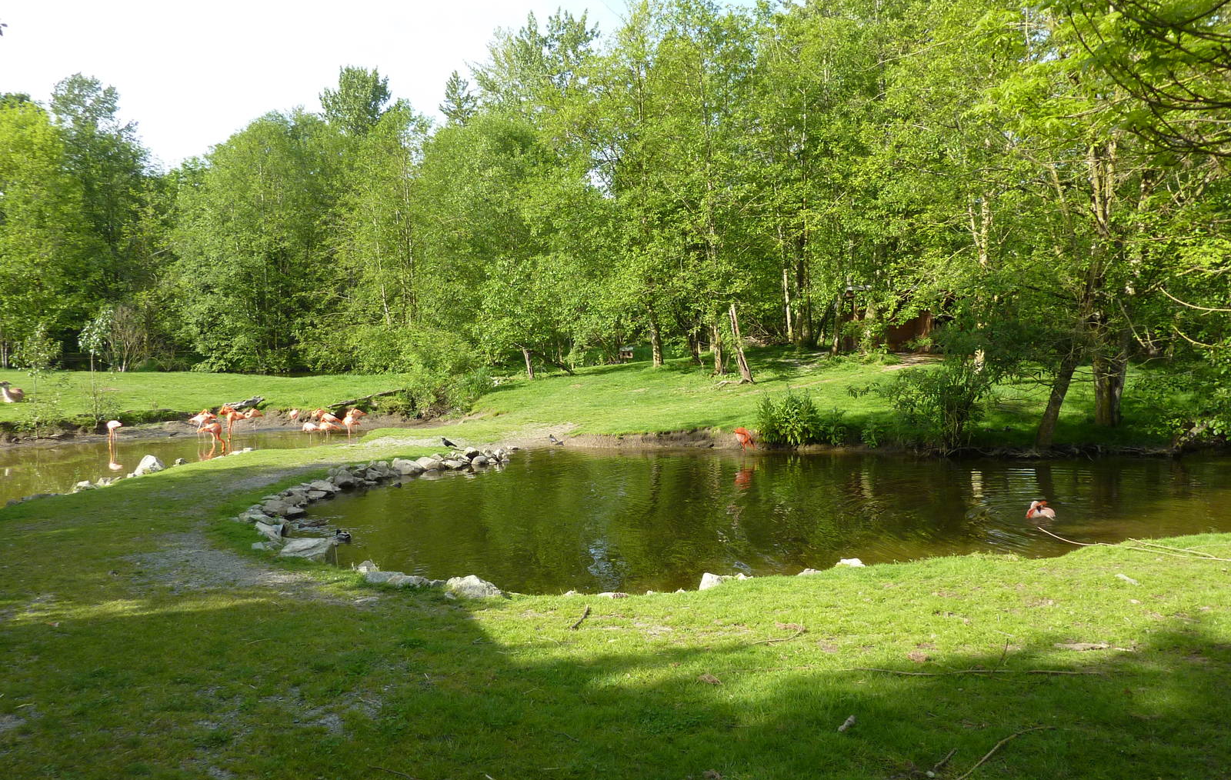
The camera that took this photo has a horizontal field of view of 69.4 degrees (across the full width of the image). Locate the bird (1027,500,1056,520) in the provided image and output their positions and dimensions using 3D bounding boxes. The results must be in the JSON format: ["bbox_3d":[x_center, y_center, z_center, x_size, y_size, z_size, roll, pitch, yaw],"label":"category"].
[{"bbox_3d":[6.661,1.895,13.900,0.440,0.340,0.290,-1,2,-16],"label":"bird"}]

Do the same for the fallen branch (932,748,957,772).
[{"bbox_3d":[1.451,1.618,3.898,0.028,0.040,0.306,1,2,39],"label":"fallen branch"}]

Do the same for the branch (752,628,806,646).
[{"bbox_3d":[1.129,1.655,5.936,0.614,0.035,0.109,-2,3,-44],"label":"branch"}]

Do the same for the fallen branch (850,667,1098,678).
[{"bbox_3d":[2.091,1.643,5.144,1.472,0.045,0.123,0,2,4],"label":"fallen branch"}]

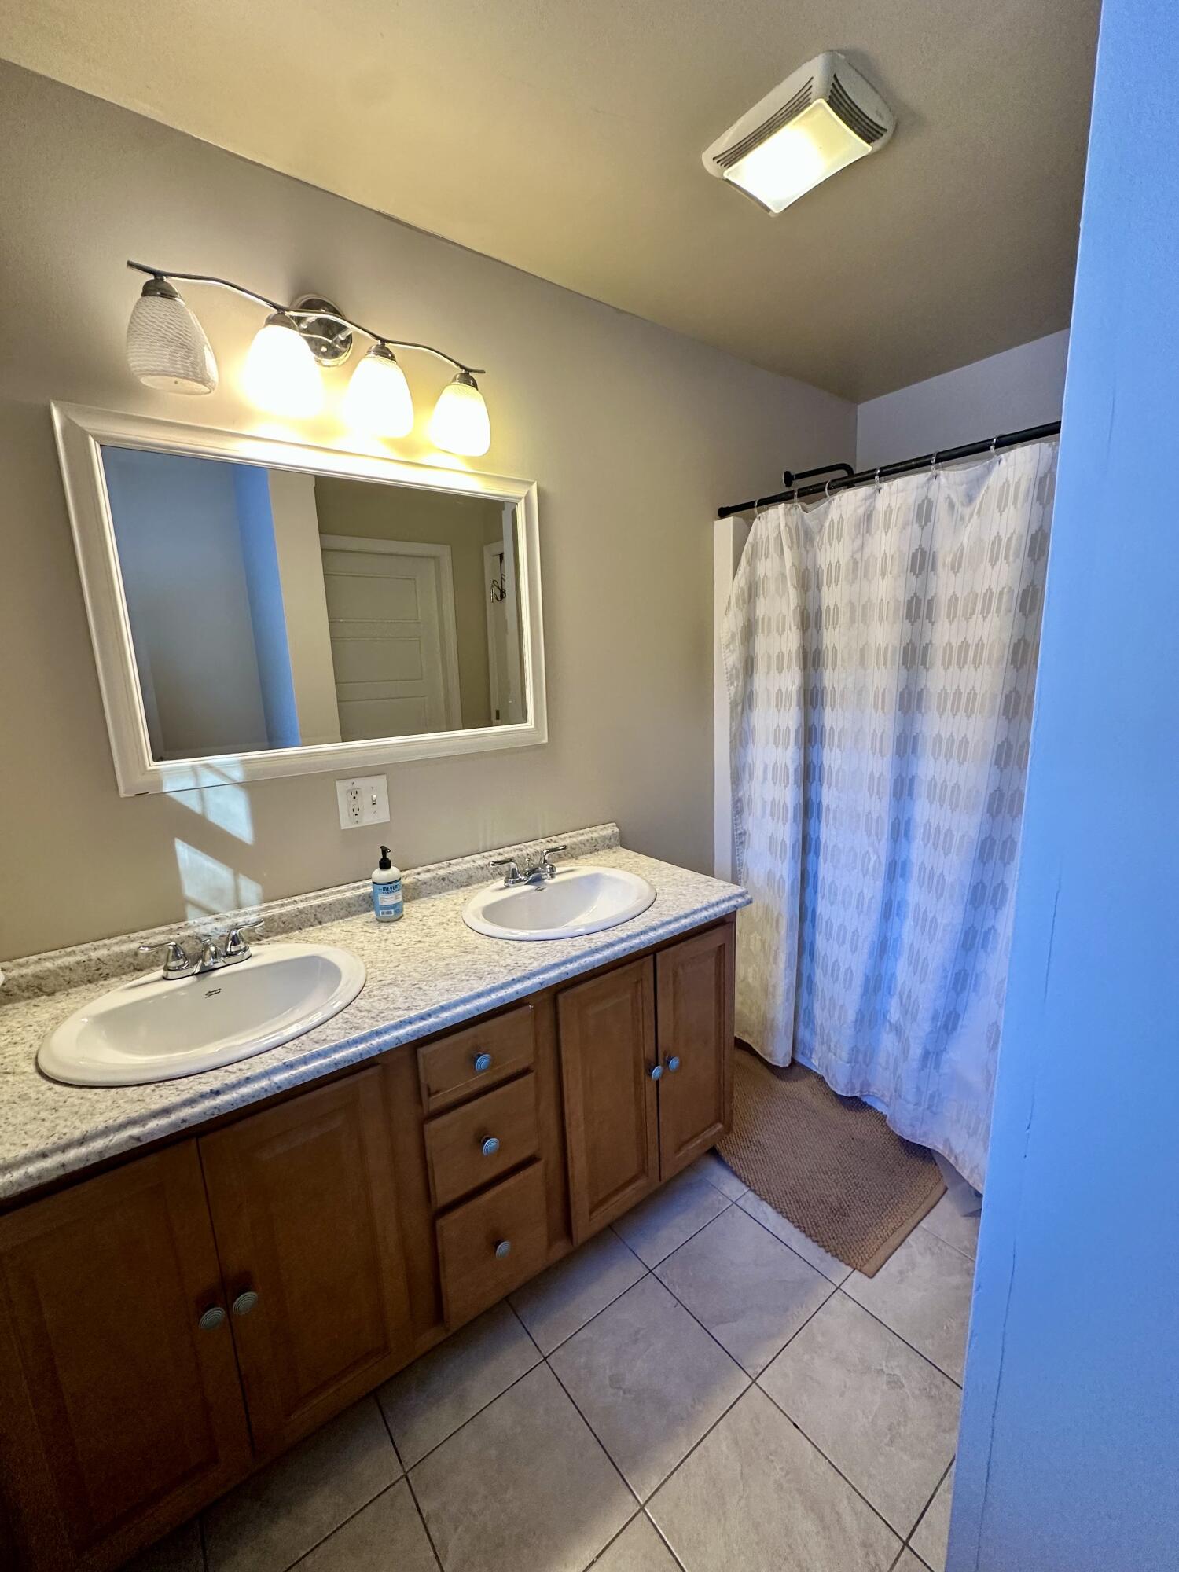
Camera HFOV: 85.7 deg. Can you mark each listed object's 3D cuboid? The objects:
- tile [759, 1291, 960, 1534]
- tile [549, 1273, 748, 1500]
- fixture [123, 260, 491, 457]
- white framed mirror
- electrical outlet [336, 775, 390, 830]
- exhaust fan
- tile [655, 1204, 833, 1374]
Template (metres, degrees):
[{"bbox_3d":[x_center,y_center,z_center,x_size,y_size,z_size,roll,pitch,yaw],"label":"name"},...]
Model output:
[{"bbox_3d":[0.555,1.219,1.269,0.304,0.010,0.304,-10,14,-36],"label":"tile"},{"bbox_3d":[0.121,1.222,1.324,0.304,0.010,0.304,-10,14,-36],"label":"tile"},{"bbox_3d":[-0.526,-0.890,1.296,0.700,0.250,0.167,-10,14,-36],"label":"fixture"},{"bbox_3d":[-0.529,-0.394,1.470,0.998,0.699,0.026,-10,14,-36],"label":"white framed mirror"},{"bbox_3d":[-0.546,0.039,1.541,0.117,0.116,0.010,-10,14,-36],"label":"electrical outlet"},{"bbox_3d":[0.408,-1.231,1.244,0.282,0.044,0.308,-10,14,-36],"label":"exhaust fan"},{"bbox_3d":[0.365,1.177,1.510,0.304,0.010,0.304,-10,14,-36],"label":"tile"}]

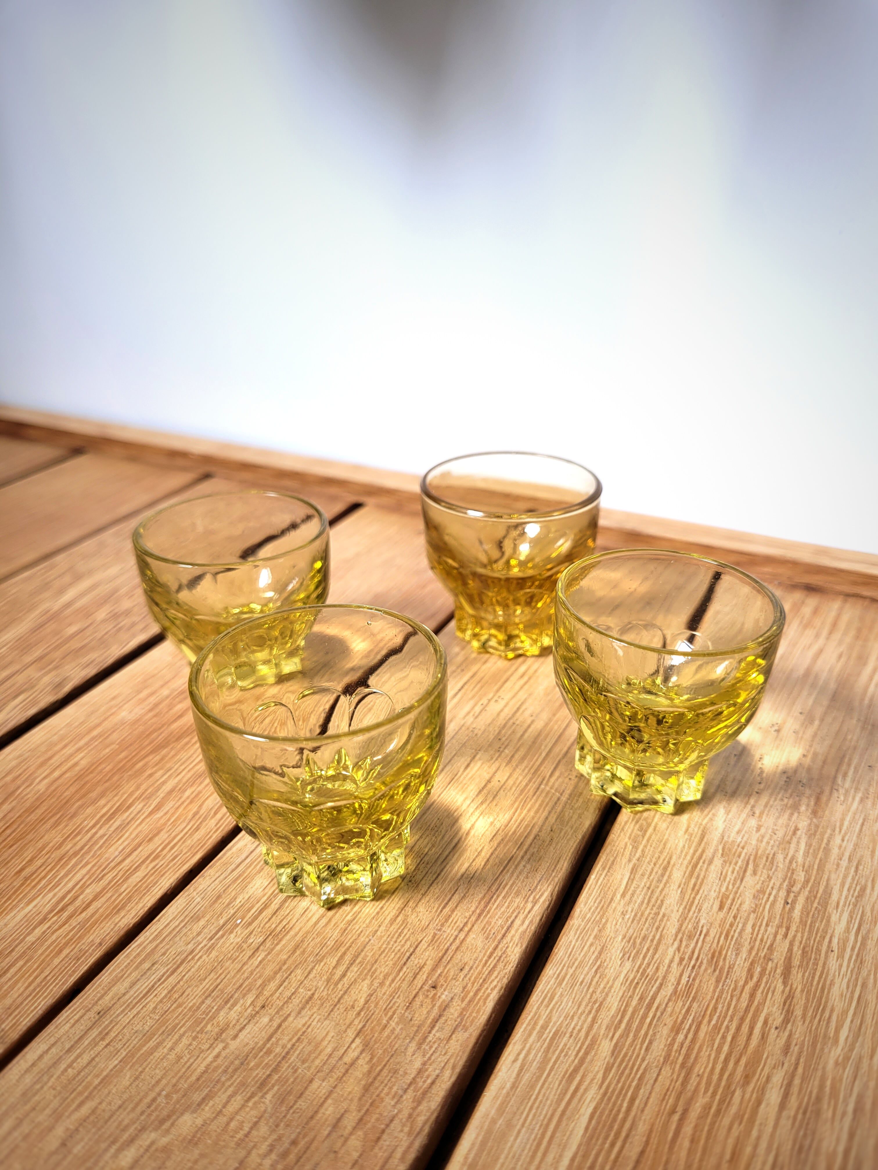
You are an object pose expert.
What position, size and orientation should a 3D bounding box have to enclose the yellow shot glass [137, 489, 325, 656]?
[{"bbox_3d":[-0.060,0.006,0.269,0.054,0.053,0.054,-1,28,0],"label":"yellow shot glass"}]

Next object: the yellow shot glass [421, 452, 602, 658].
[{"bbox_3d":[0.023,-0.008,0.291,0.059,0.054,0.059,-1,28,0],"label":"yellow shot glass"}]

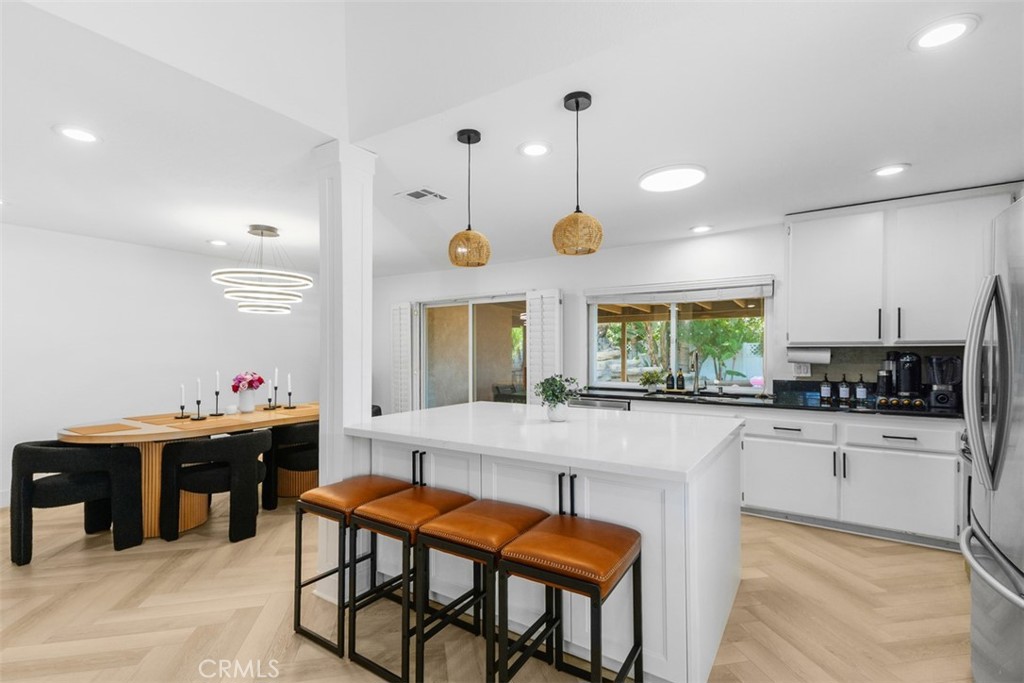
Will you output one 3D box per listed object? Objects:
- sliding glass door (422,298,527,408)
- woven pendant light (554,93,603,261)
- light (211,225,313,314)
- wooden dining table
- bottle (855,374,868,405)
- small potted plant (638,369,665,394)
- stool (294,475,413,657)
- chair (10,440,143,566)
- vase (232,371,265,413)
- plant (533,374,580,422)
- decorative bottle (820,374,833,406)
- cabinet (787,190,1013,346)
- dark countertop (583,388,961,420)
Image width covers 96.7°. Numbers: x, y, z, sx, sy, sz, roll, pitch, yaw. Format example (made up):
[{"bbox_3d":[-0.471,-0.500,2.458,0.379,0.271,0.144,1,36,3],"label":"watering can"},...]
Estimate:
[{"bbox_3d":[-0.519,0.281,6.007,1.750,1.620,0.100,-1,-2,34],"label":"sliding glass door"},{"bbox_3d":[0.292,-0.743,2.030,0.225,0.690,0.225,0,-1,0],"label":"woven pendant light"},{"bbox_3d":[-2.242,-0.651,4.105,0.800,0.749,0.800,-1,-1,32],"label":"light"},{"bbox_3d":[-2.430,1.041,4.137,1.130,0.760,2.480,-1,-2,34],"label":"wooden dining table"},{"bbox_3d":[2.580,0.352,3.360,0.080,0.212,0.080,-1,-1,32],"label":"bottle"},{"bbox_3d":[1.283,0.367,4.180,0.225,0.215,0.225,-1,-1,32],"label":"small potted plant"},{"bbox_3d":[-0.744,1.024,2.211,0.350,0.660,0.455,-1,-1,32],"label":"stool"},{"bbox_3d":[-2.961,1.027,3.086,0.640,0.740,0.600,-1,-2,34],"label":"chair"},{"bbox_3d":[-2.513,0.471,4.335,0.290,0.390,0.290,-1,-2,34],"label":"vase"},{"bbox_3d":[0.265,0.330,2.653,0.270,0.270,0.270,0,-1,0],"label":"plant"},{"bbox_3d":[2.575,0.368,3.721,0.085,0.230,0.085,-1,-2,34],"label":"decorative bottle"},{"bbox_3d":[2.895,-0.503,3.515,1.310,1.080,0.330,-1,-2,34],"label":"cabinet"},{"bbox_3d":[1.901,0.480,3.723,2.930,0.045,0.640,-1,-1,32],"label":"dark countertop"}]

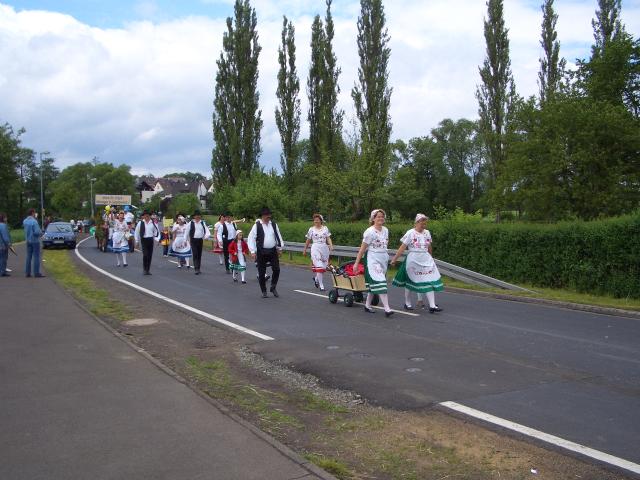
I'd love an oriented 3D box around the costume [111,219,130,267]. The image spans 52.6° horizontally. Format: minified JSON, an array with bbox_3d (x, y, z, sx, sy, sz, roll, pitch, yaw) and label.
[{"bbox_3d":[-6.304,0.079,20.500,0.600,1.420,0.450,-1,2,-20],"label":"costume"}]

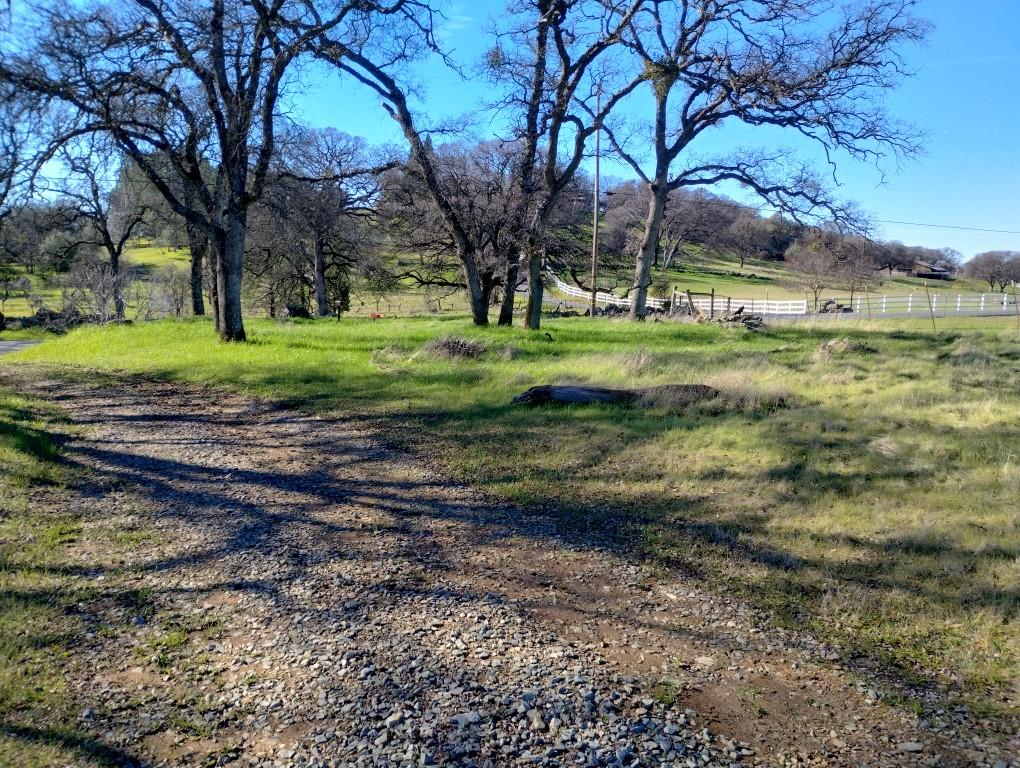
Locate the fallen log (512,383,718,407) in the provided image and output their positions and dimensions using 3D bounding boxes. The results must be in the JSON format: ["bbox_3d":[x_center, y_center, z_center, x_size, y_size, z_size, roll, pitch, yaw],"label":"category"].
[{"bbox_3d":[1.405,0.153,11.000,2.750,0.330,0.400,0,7,0],"label":"fallen log"}]

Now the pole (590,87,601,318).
[{"bbox_3d":[3.903,-8.140,37.361,0.280,10.380,0.280,1,7,0],"label":"pole"}]

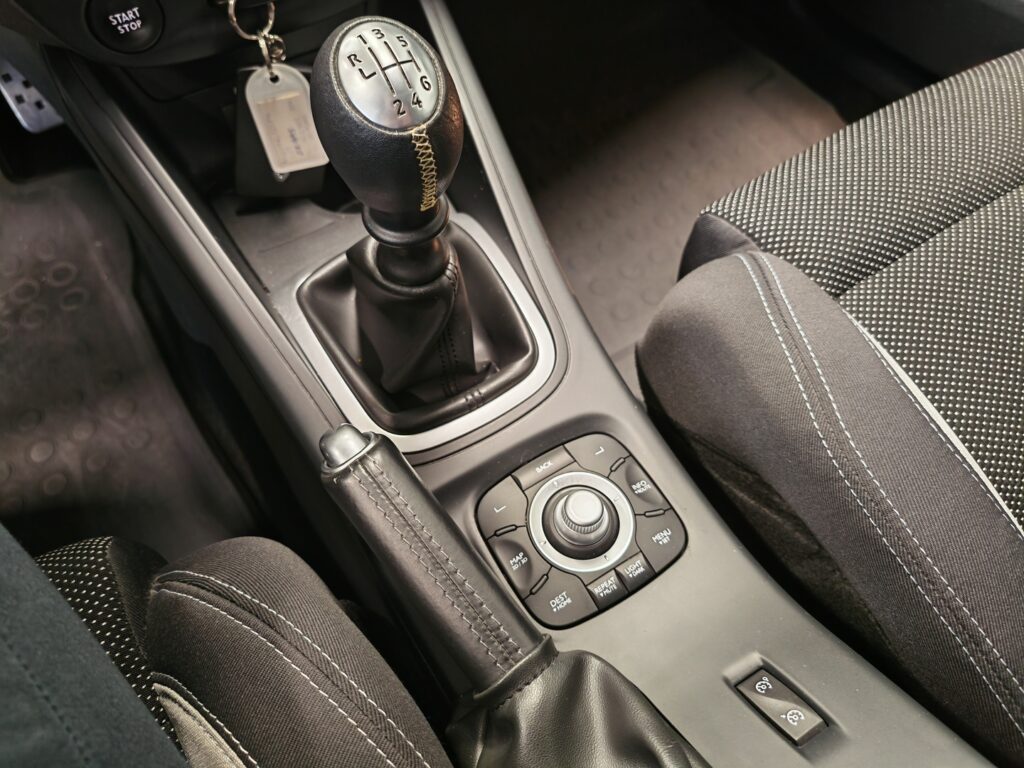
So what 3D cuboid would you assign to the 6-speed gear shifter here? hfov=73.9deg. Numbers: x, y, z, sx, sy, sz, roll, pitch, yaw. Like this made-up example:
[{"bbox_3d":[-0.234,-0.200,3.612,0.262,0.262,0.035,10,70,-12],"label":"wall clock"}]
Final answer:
[{"bbox_3d":[-0.051,-0.074,0.329,0.063,0.190,0.065,-26,63,-17],"label":"6-speed gear shifter"}]

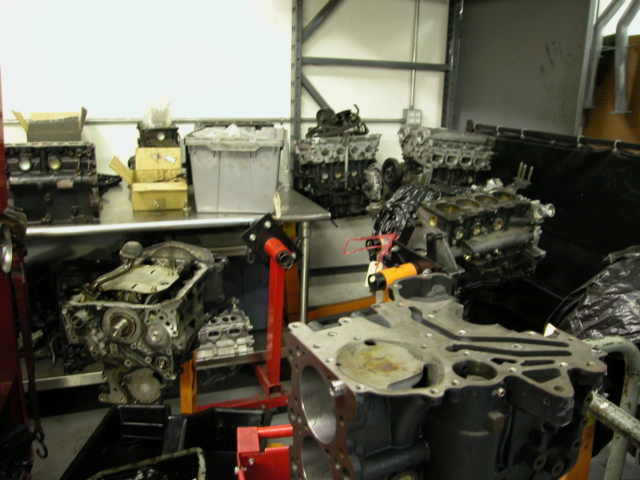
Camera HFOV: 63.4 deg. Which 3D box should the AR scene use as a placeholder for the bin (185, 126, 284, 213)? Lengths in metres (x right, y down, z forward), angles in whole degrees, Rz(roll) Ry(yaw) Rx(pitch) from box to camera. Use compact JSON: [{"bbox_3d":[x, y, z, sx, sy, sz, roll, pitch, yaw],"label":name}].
[{"bbox_3d":[-0.411,-0.387,2.717,0.445,0.375,0.660,1,16,-3],"label":"bin"}]

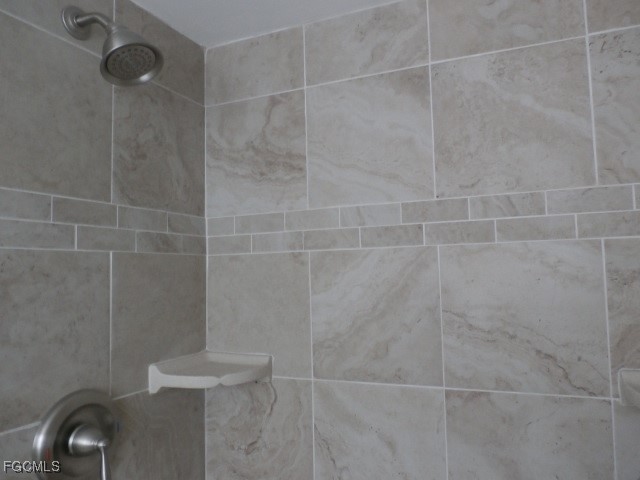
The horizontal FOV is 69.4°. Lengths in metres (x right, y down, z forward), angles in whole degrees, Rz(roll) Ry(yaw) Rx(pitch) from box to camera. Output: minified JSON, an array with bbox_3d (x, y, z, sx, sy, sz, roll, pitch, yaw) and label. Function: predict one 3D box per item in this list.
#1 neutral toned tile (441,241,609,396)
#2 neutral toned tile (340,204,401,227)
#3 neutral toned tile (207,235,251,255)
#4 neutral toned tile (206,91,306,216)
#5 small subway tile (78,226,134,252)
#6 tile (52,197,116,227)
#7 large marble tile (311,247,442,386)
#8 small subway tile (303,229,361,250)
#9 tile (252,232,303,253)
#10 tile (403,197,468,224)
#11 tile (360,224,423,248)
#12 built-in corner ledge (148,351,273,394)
[{"bbox_3d":[0.421,0.163,0.980,0.317,0.315,0.011,-3,-4,23],"label":"neutral toned tile"},{"bbox_3d":[0.122,-0.057,1.110,0.149,0.049,0.011,-3,-4,23],"label":"neutral toned tile"},{"bbox_3d":[-0.245,0.014,1.260,0.141,0.049,0.011,-3,-4,23],"label":"neutral toned tile"},{"bbox_3d":[-0.179,-0.231,1.285,0.321,0.321,0.012,-3,-4,23],"label":"neutral toned tile"},{"bbox_3d":[-0.467,0.001,1.011,0.012,0.049,0.157,-3,-4,23],"label":"small subway tile"},{"bbox_3d":[-0.483,-0.054,0.952,0.011,0.049,0.149,-3,-5,26],"label":"tile"},{"bbox_3d":[0.130,0.182,1.130,0.324,0.319,0.012,-3,-4,23],"label":"large marble tile"},{"bbox_3d":[0.031,-0.001,1.158,0.151,0.050,0.011,-3,-4,23],"label":"small subway tile"},{"bbox_3d":[-0.109,0.007,1.203,0.149,0.049,0.011,-3,-4,23],"label":"tile"},{"bbox_3d":[0.271,-0.065,1.083,0.152,0.051,0.012,-3,-4,23],"label":"tile"},{"bbox_3d":[0.172,-0.008,1.097,0.151,0.050,0.011,-3,-4,23],"label":"tile"},{"bbox_3d":[-0.271,0.330,1.179,0.298,0.066,0.218,0,-4,-22],"label":"built-in corner ledge"}]

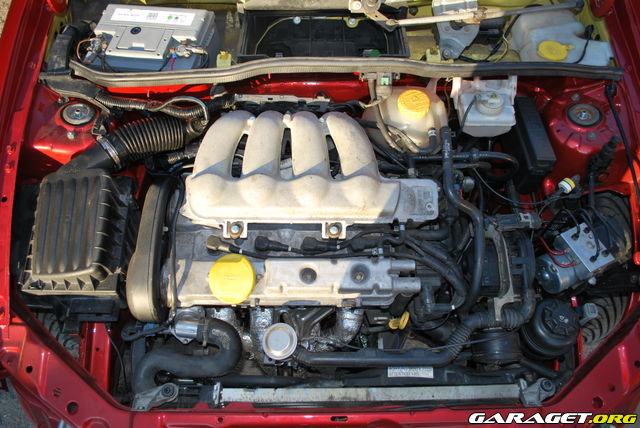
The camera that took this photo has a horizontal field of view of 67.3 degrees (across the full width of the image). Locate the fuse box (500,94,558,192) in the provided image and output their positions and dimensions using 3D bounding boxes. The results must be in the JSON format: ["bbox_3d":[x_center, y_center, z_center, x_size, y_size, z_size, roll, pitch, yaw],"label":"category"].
[{"bbox_3d":[0.441,-0.150,1.040,0.045,0.100,0.190,0,55,0],"label":"fuse box"}]

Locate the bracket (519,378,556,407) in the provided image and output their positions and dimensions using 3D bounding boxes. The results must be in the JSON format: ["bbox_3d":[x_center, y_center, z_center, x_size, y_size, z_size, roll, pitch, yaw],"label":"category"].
[{"bbox_3d":[0.377,0.315,0.848,0.060,0.028,0.038,0,55,0],"label":"bracket"}]

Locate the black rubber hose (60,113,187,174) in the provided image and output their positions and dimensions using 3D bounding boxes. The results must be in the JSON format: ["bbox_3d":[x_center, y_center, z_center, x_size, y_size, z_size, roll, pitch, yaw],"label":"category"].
[{"bbox_3d":[-0.395,-0.142,0.965,0.235,0.090,0.105,-17,58,-11],"label":"black rubber hose"}]

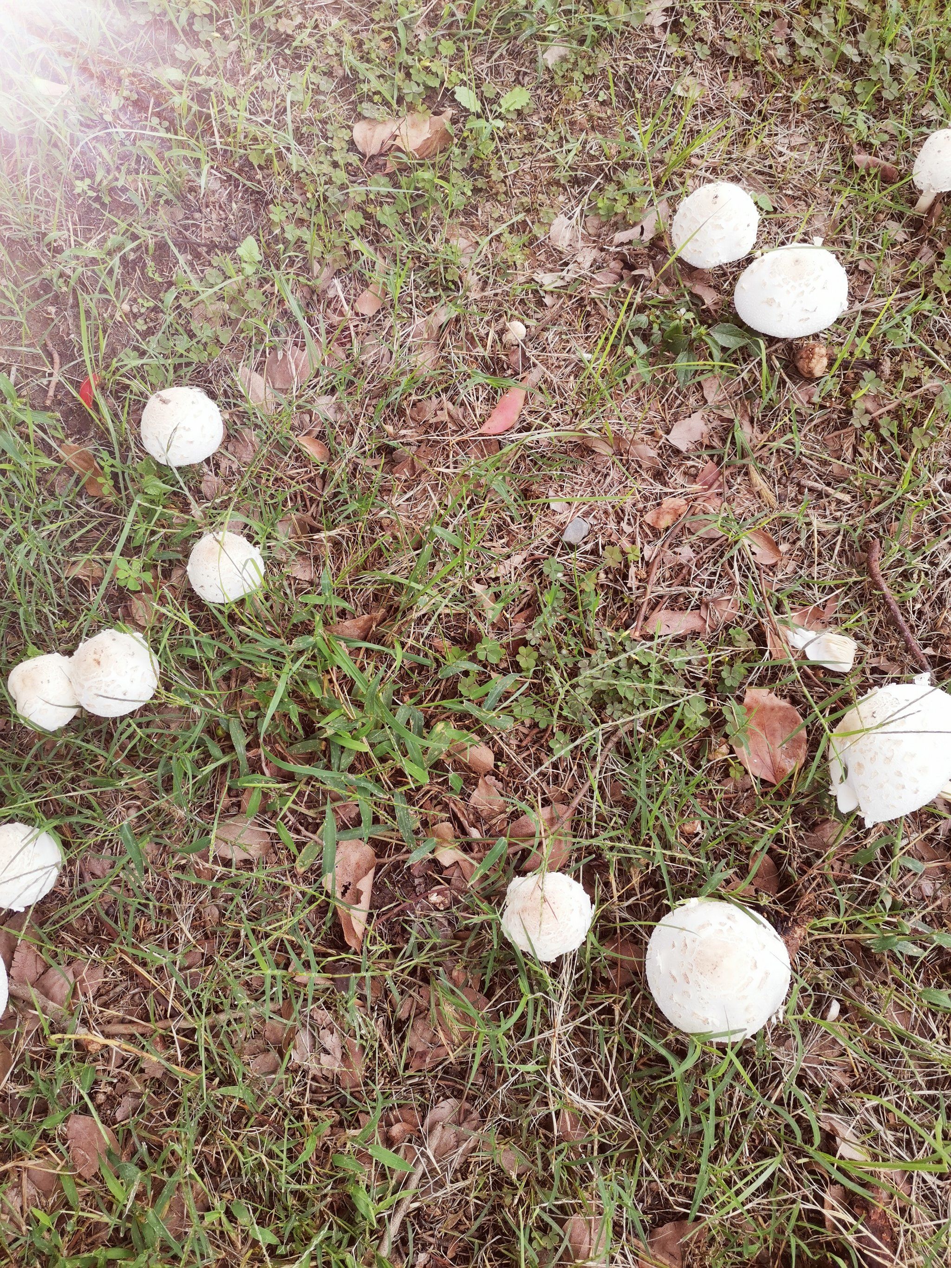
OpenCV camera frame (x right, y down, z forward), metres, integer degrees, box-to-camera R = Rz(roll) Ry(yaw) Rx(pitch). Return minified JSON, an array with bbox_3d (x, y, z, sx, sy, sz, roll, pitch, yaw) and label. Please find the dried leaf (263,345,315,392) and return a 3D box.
[{"bbox_3d":[-0.213,-0.302,1.083,0.054,0.014,0.060,3,65,2],"label":"dried leaf"}]

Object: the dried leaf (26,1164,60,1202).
[{"bbox_3d":[-0.334,0.426,0.745,0.023,0.012,0.030,-31,69,-14],"label":"dried leaf"}]

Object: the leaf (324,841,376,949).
[{"bbox_3d":[-0.105,0.212,0.780,0.040,0.022,0.089,3,62,5],"label":"leaf"}]

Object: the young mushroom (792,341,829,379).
[{"bbox_3d":[0.396,-0.324,1.127,0.041,0.043,0.041,0,61,0],"label":"young mushroom"}]

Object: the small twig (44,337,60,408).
[{"bbox_3d":[-0.499,-0.310,1.124,0.006,0.006,0.106,-9,65,0],"label":"small twig"}]

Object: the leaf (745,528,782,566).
[{"bbox_3d":[0.277,-0.085,0.917,0.025,0.012,0.042,-17,62,-6],"label":"leaf"}]

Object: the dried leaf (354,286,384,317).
[{"bbox_3d":[-0.109,-0.353,1.009,0.029,0.009,0.036,34,67,16],"label":"dried leaf"}]

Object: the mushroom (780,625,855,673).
[{"bbox_3d":[0.335,0.013,0.929,0.068,0.028,0.039,19,66,8],"label":"mushroom"}]

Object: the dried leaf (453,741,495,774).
[{"bbox_3d":[0.000,0.099,0.768,0.022,0.010,0.031,-33,67,-16],"label":"dried leaf"}]

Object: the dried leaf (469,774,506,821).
[{"bbox_3d":[0.011,0.150,0.872,0.034,0.014,0.029,36,70,15],"label":"dried leaf"}]

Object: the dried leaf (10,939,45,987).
[{"bbox_3d":[-0.391,0.288,0.835,0.034,0.008,0.029,21,69,13],"label":"dried leaf"}]

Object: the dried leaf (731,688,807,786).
[{"bbox_3d":[0.255,0.089,0.825,0.057,0.018,0.085,15,64,11],"label":"dried leaf"}]

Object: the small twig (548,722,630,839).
[{"bbox_3d":[0.091,0.114,0.752,0.005,0.008,0.114,32,67,16],"label":"small twig"}]

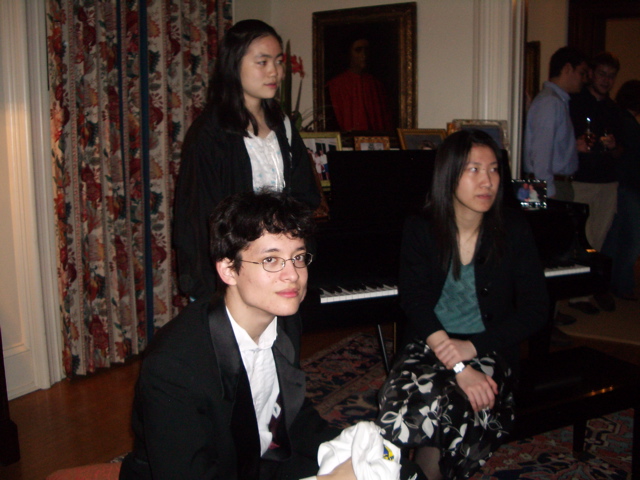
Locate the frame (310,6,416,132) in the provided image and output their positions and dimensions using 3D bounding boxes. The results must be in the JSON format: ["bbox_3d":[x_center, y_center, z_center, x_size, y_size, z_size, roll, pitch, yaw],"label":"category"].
[{"bbox_3d":[0.284,-1.068,4.286,0.759,0.909,0.070,5,10,28],"label":"frame"}]

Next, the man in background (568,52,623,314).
[{"bbox_3d":[2.021,-0.408,4.653,0.480,1.830,0.340,2,9,13],"label":"man in background"}]

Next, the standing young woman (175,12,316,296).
[{"bbox_3d":[-0.194,0.171,1.943,0.460,1.596,0.310,-7,11,-37],"label":"standing young woman"}]

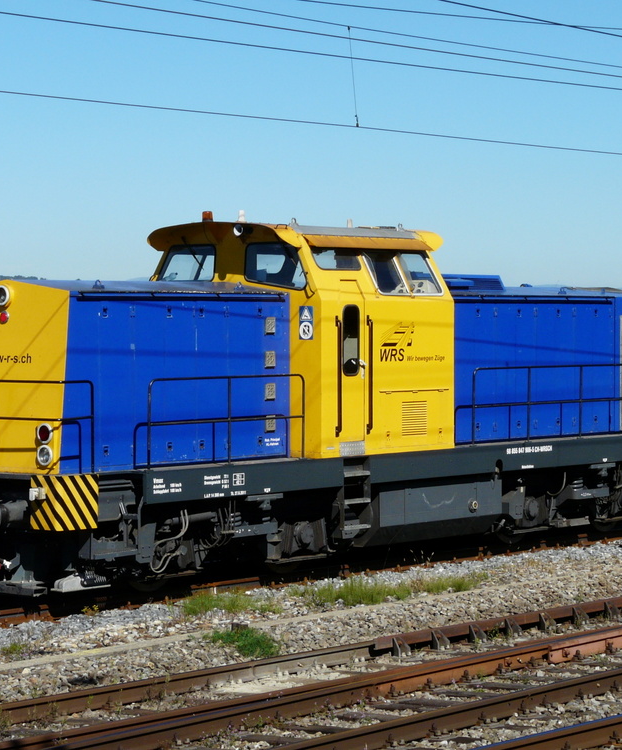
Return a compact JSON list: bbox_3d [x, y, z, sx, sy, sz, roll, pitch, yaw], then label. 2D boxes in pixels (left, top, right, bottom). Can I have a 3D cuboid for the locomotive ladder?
[{"bbox_3d":[0.482,1.471,26.188,0.230,0.980,0.530,1,2,41],"label":"locomotive ladder"}]

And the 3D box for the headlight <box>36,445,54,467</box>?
[{"bbox_3d":[-2.834,0.865,23.203,0.230,0.230,0.090,1,2,41],"label":"headlight"}]

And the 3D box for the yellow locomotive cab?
[{"bbox_3d":[-0.177,-0.475,27.523,3.040,2.830,3.100,1,2,41],"label":"yellow locomotive cab"}]

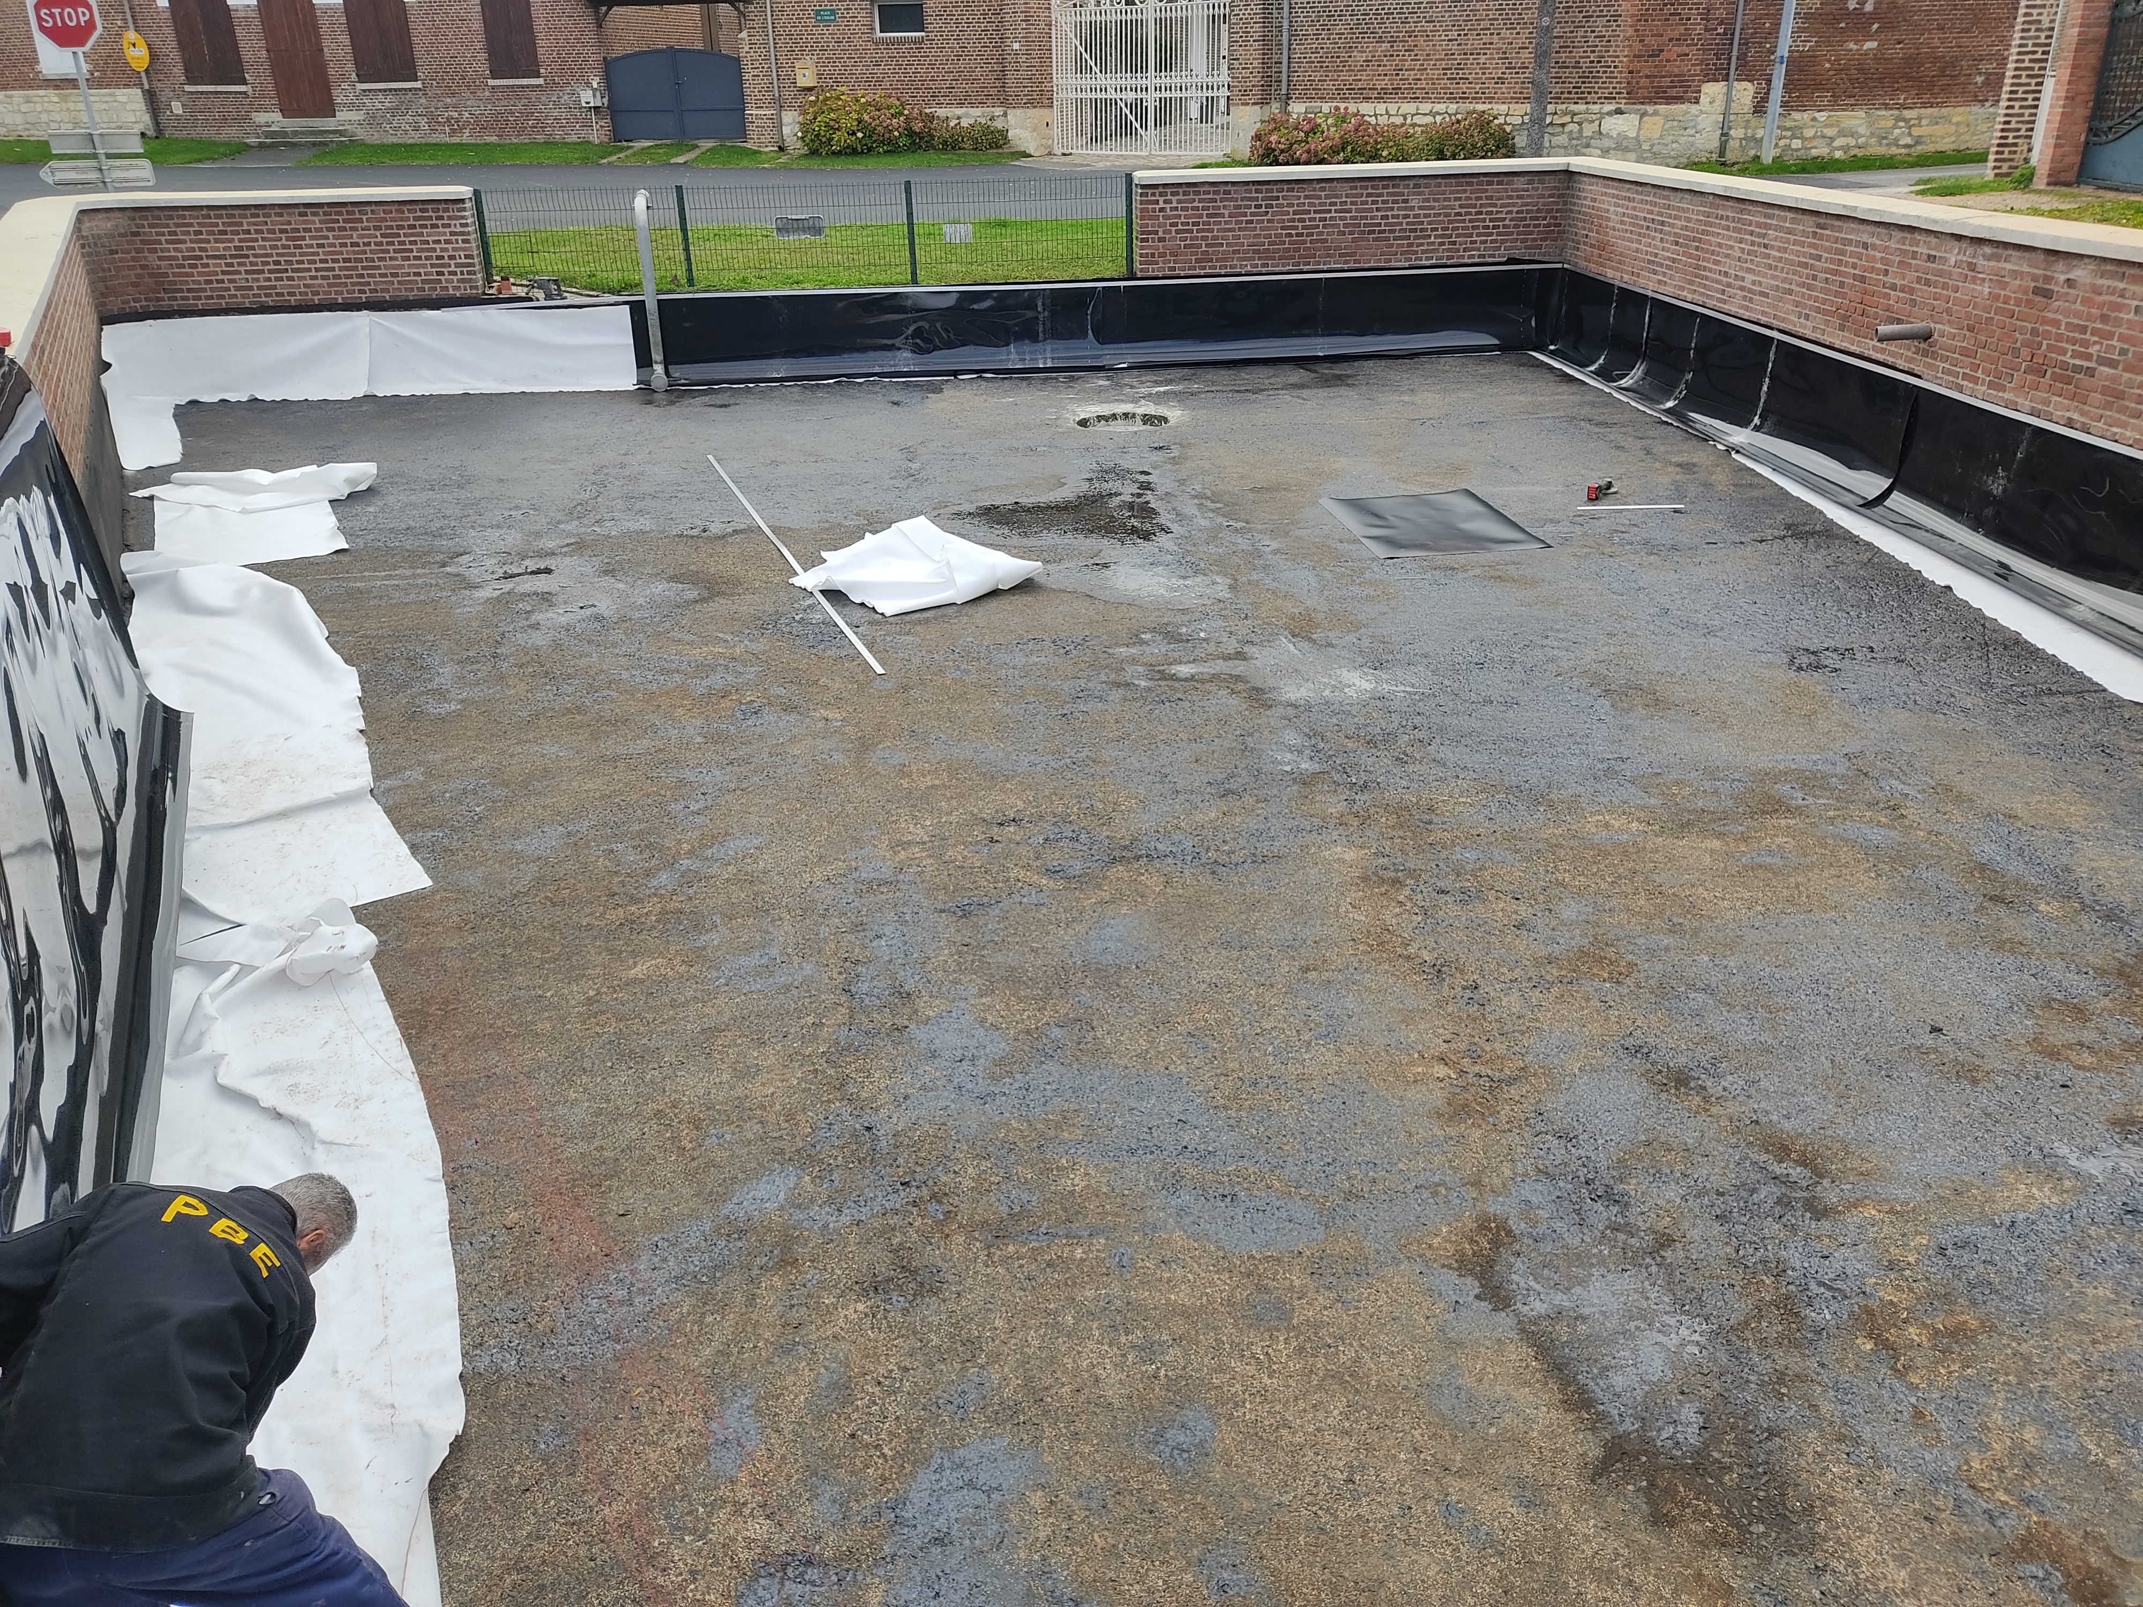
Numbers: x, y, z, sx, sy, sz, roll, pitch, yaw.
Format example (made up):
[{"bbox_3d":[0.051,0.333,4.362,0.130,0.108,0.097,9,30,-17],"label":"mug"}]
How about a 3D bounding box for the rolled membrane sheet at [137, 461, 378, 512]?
[{"bbox_3d":[-6.406,-2.477,12.562,1.750,0.190,0.680,-4,24,-6],"label":"rolled membrane sheet"}]

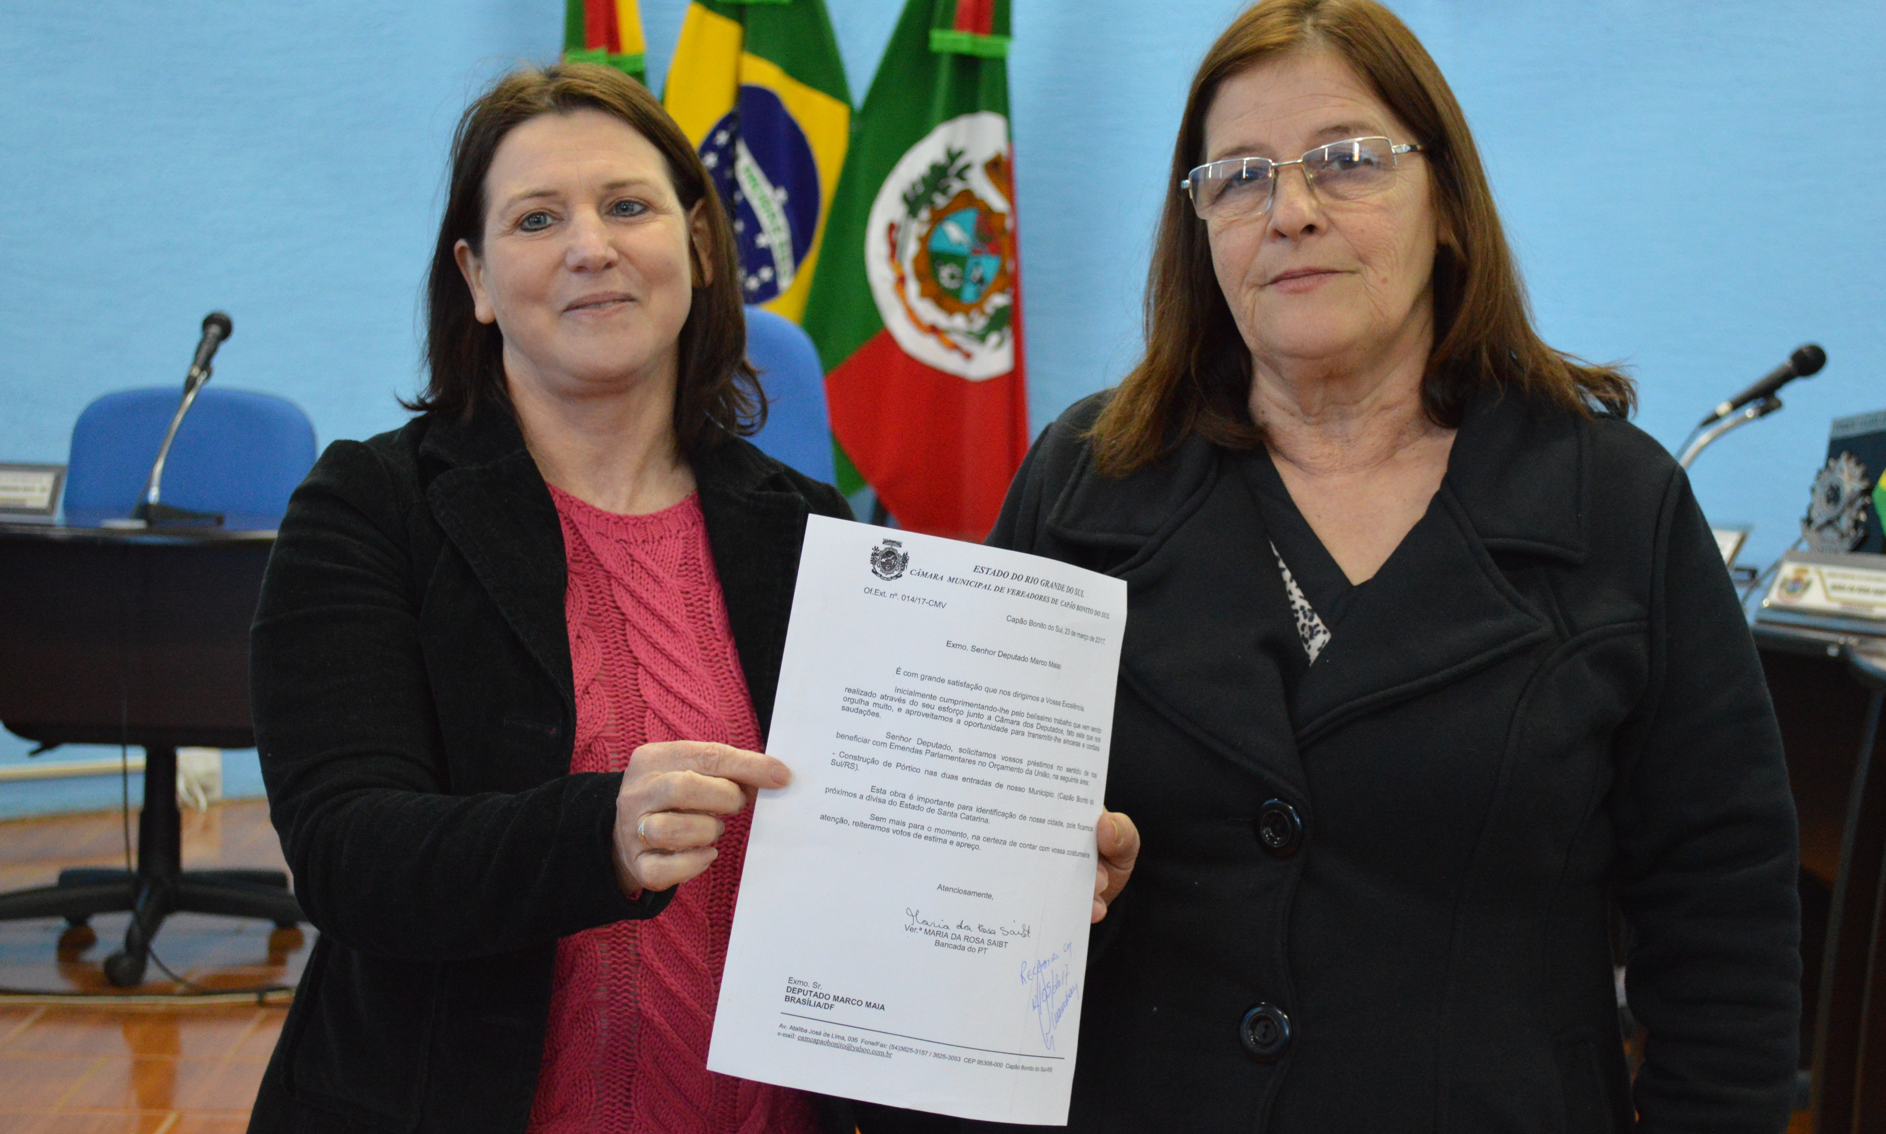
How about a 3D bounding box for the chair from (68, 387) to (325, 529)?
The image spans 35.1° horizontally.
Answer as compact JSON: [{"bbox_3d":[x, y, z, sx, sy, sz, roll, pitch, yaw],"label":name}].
[{"bbox_3d":[-1.315,0.165,5.060,0.610,0.950,0.620,2,3,-3],"label":"chair"}]

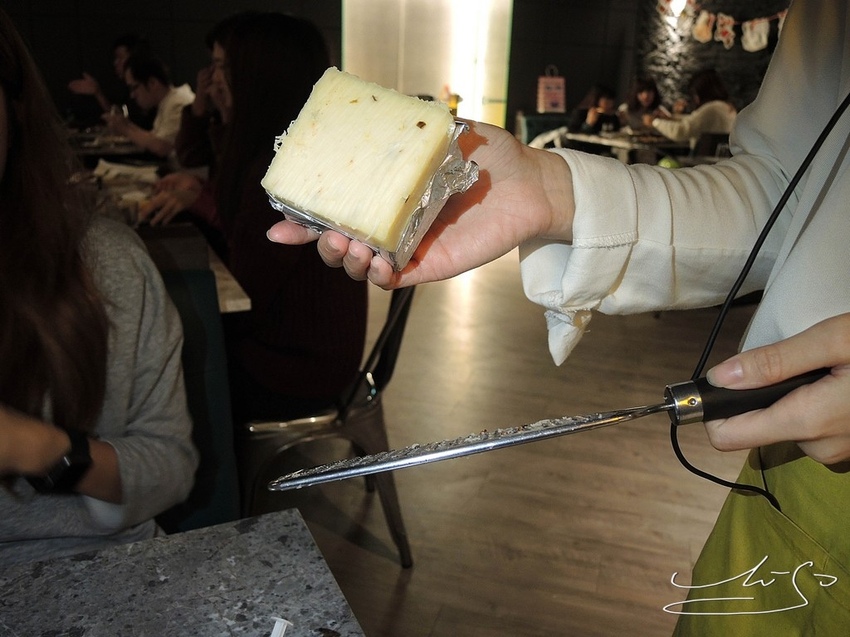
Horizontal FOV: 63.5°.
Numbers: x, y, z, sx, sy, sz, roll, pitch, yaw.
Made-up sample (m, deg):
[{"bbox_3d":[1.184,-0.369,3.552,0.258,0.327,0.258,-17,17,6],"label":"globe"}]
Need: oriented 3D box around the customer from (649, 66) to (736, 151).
[{"bbox_3d":[2.228,-1.431,5.790,0.680,1.240,0.480,11,20,27],"label":"customer"}]

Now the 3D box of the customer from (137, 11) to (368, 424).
[{"bbox_3d":[-0.375,-0.019,1.615,0.660,1.270,0.460,-5,19,-19],"label":"customer"}]

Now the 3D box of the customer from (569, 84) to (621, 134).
[{"bbox_3d":[1.588,-1.601,6.527,0.460,1.160,0.620,-5,19,-19],"label":"customer"}]

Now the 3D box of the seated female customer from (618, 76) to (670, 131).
[{"bbox_3d":[1.964,-1.603,6.380,0.460,1.180,0.620,2,18,0],"label":"seated female customer"}]

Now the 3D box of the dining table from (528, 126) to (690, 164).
[{"bbox_3d":[1.714,-1.210,6.113,1.200,0.740,0.850,-2,18,-11],"label":"dining table"}]

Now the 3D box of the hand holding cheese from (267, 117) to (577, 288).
[{"bbox_3d":[-0.002,-0.070,0.405,0.170,0.095,0.085,1,18,-3],"label":"hand holding cheese"}]

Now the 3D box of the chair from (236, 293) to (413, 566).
[{"bbox_3d":[-0.282,0.183,1.696,0.500,0.840,0.440,-5,19,-19],"label":"chair"}]

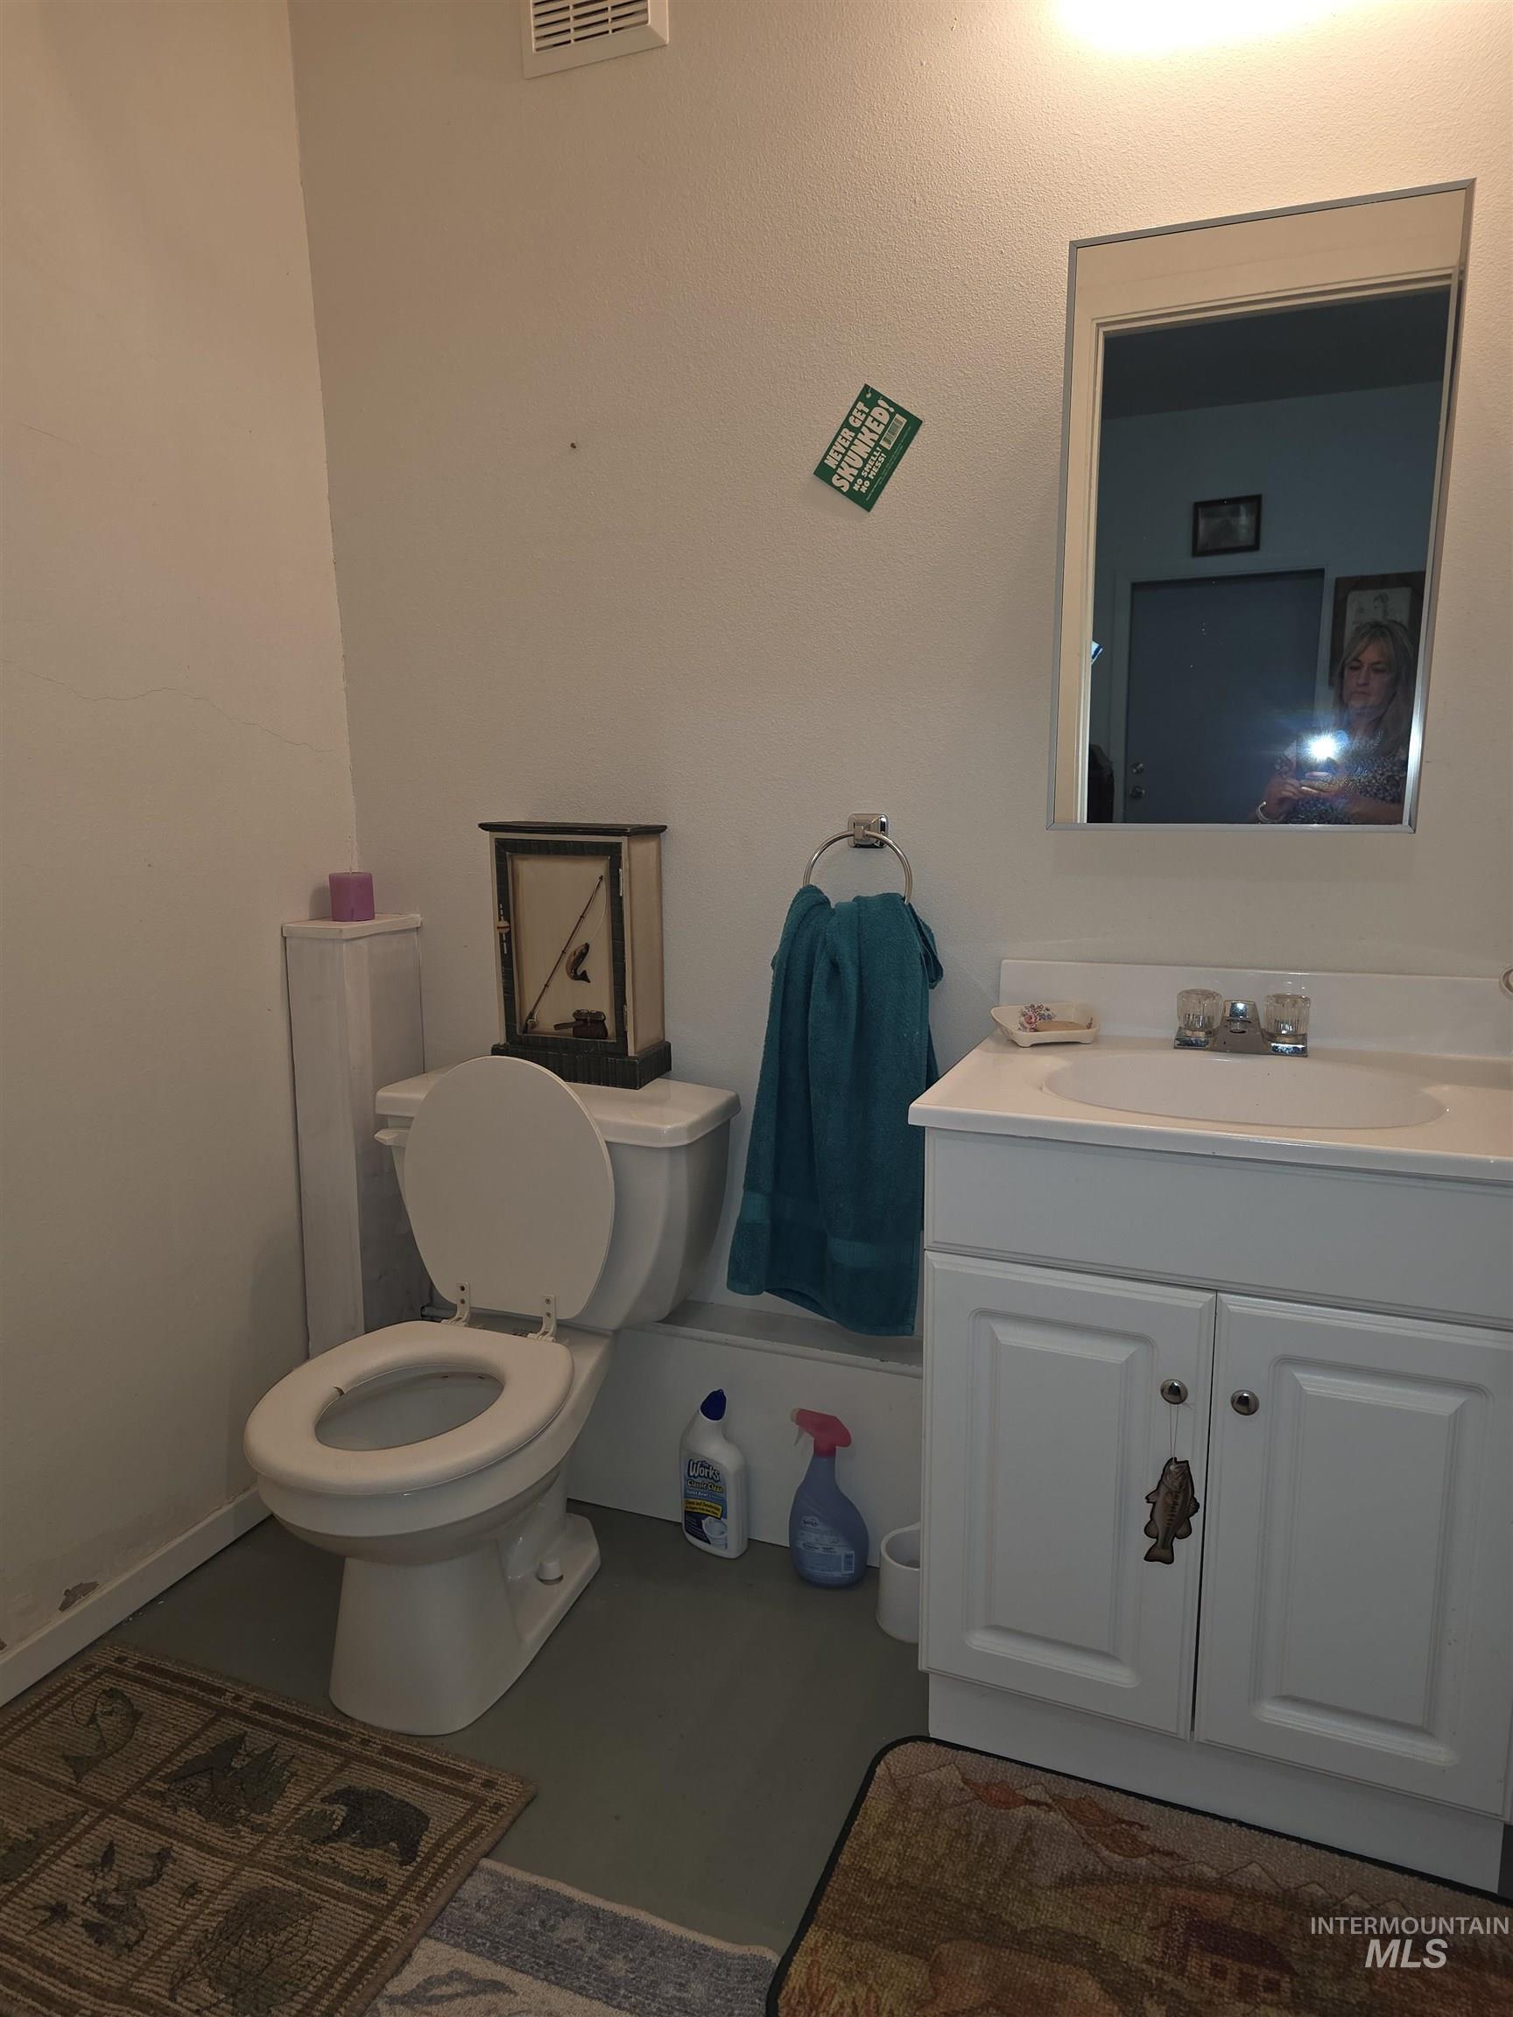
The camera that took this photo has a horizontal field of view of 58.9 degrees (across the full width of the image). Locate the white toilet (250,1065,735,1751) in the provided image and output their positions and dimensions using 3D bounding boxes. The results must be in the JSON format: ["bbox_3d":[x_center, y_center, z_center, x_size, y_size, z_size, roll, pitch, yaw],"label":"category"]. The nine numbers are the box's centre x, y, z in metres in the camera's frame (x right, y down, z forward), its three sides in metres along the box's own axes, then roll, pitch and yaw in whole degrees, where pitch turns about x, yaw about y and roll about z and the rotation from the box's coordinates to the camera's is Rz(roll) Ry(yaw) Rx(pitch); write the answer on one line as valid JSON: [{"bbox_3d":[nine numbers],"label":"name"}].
[{"bbox_3d":[-0.378,0.464,1.776,0.490,0.780,0.690,4,11,22],"label":"white toilet"}]

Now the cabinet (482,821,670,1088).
[{"bbox_3d":[-0.267,-0.084,1.999,0.250,0.376,0.125,4,11,22],"label":"cabinet"}]

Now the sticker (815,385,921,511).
[{"bbox_3d":[0.146,-0.745,1.782,0.096,0.131,0.006,39,22,12],"label":"sticker"}]

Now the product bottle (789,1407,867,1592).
[{"bbox_3d":[0.106,0.697,1.931,0.106,0.258,0.067,2,10,15],"label":"product bottle"}]

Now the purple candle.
[{"bbox_3d":[-0.644,-0.174,2.130,0.067,0.071,0.067,4,11,22],"label":"purple candle"}]

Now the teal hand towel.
[{"bbox_3d":[0.106,0.137,1.908,0.295,0.630,0.095,4,11,22],"label":"teal hand towel"}]

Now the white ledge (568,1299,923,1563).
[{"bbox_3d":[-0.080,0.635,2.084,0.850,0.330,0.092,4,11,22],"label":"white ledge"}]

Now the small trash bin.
[{"bbox_3d":[0.231,0.785,1.849,0.130,0.112,0.130,4,11,22],"label":"small trash bin"}]

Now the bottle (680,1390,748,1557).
[{"bbox_3d":[-0.063,0.689,2.006,0.096,0.250,0.056,6,12,34],"label":"bottle"}]

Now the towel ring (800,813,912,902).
[{"bbox_3d":[0.142,-0.177,1.858,0.156,0.180,0.062,4,11,22],"label":"towel ring"}]

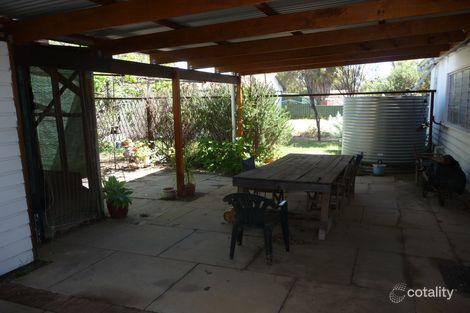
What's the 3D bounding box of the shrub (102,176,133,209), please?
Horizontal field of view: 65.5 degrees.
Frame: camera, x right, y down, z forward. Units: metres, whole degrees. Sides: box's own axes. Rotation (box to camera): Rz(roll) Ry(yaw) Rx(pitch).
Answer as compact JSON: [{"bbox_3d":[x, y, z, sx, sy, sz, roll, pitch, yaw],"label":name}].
[{"bbox_3d":[-1.852,0.553,5.709,0.440,0.450,0.440,-5,9,-18],"label":"shrub"}]

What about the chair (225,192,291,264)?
[{"bbox_3d":[0.266,0.719,4.036,0.610,0.770,0.560,2,9,23],"label":"chair"}]

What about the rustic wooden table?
[{"bbox_3d":[1.005,0.493,5.498,1.200,0.740,2.250,2,9,23],"label":"rustic wooden table"}]

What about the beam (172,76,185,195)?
[{"bbox_3d":[-1.037,-0.366,6.689,0.100,2.210,0.100,2,9,23],"label":"beam"}]

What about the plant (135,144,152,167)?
[{"bbox_3d":[-2.604,-0.046,10.309,0.480,0.600,0.480,-4,9,-14],"label":"plant"}]

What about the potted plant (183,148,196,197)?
[{"bbox_3d":[-0.878,0.260,6.862,0.280,0.910,0.280,-3,9,-7],"label":"potted plant"}]

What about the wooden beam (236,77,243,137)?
[{"bbox_3d":[0.144,-0.856,9.346,0.090,2.320,0.090,2,9,23],"label":"wooden beam"}]

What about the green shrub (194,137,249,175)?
[{"bbox_3d":[-0.356,-0.071,9.142,1.350,0.880,1.000,-2,9,-2],"label":"green shrub"}]

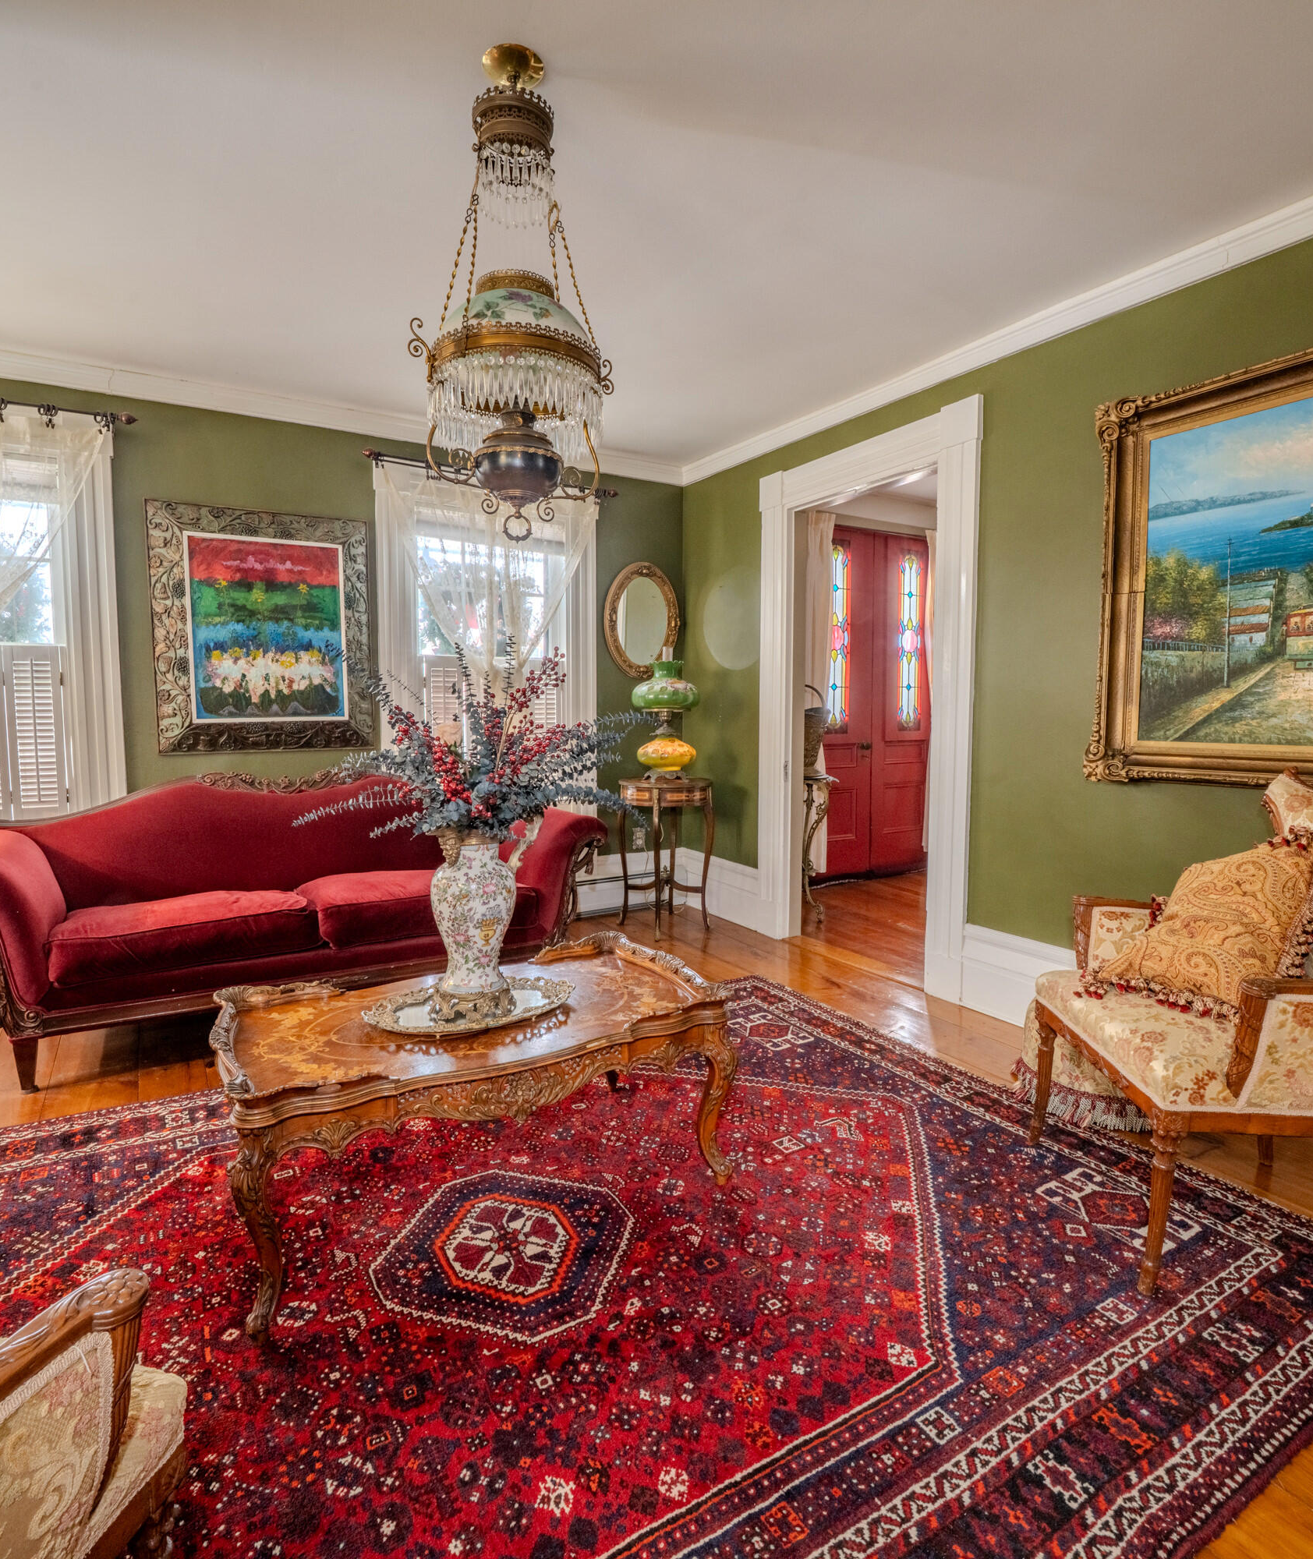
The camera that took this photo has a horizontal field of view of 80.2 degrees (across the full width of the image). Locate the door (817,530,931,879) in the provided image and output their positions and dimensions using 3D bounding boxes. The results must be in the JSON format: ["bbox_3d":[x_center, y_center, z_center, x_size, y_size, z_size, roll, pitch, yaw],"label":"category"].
[{"bbox_3d":[1.413,-0.464,5.143,1.100,2.270,0.070,-2,5,-28],"label":"door"}]

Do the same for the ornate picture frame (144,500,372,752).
[{"bbox_3d":[-1.656,-0.636,3.353,0.850,1.005,0.050,-2,5,-28],"label":"ornate picture frame"}]

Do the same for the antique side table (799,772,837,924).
[{"bbox_3d":[0.725,0.384,4.184,0.380,0.750,0.450,-3,6,-34],"label":"antique side table"}]

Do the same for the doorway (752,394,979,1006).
[{"bbox_3d":[0.877,-0.296,3.397,0.150,2.240,1.190,-3,6,-34],"label":"doorway"}]

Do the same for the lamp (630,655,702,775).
[{"bbox_3d":[0.050,-0.332,3.999,0.340,0.630,0.340,0,5,0],"label":"lamp"}]

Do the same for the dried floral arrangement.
[{"bbox_3d":[-0.419,-0.072,1.762,0.720,0.440,0.580,-2,5,-28],"label":"dried floral arrangement"}]

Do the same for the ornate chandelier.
[{"bbox_3d":[-0.291,-0.989,1.614,0.380,0.940,0.380,-2,5,-28],"label":"ornate chandelier"}]

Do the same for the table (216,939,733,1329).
[{"bbox_3d":[-0.413,0.724,1.834,1.070,0.465,0.620,-2,5,-28],"label":"table"}]

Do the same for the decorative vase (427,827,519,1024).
[{"bbox_3d":[-0.412,0.327,1.794,0.240,0.430,0.220,-2,5,-28],"label":"decorative vase"}]

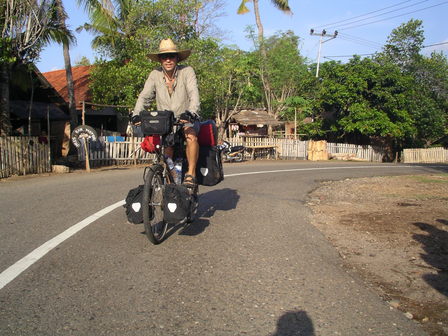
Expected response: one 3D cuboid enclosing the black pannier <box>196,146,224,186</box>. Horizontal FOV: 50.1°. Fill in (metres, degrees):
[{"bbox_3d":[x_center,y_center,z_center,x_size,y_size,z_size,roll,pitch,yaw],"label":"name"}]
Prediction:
[{"bbox_3d":[-0.142,-0.016,5.050,0.200,0.420,0.300,1,3,15],"label":"black pannier"}]

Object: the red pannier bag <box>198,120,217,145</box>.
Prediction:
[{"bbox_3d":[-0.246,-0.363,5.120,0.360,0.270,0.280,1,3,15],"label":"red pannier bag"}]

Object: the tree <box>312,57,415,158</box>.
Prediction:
[{"bbox_3d":[7.282,-3.002,25.000,5.100,5.200,4.800,0,3,0],"label":"tree"}]

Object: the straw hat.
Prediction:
[{"bbox_3d":[-0.518,-1.107,4.550,0.400,0.180,0.420,-5,3,0],"label":"straw hat"}]

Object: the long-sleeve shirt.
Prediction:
[{"bbox_3d":[-0.552,-0.696,4.600,0.620,0.560,0.460,0,3,7],"label":"long-sleeve shirt"}]

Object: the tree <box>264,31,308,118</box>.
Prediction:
[{"bbox_3d":[3.785,-4.481,29.000,2.800,7.300,2.800,0,3,0],"label":"tree"}]

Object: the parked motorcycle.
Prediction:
[{"bbox_3d":[0.256,-0.768,22.300,1.850,1.050,0.700,-2,4,-37],"label":"parked motorcycle"}]

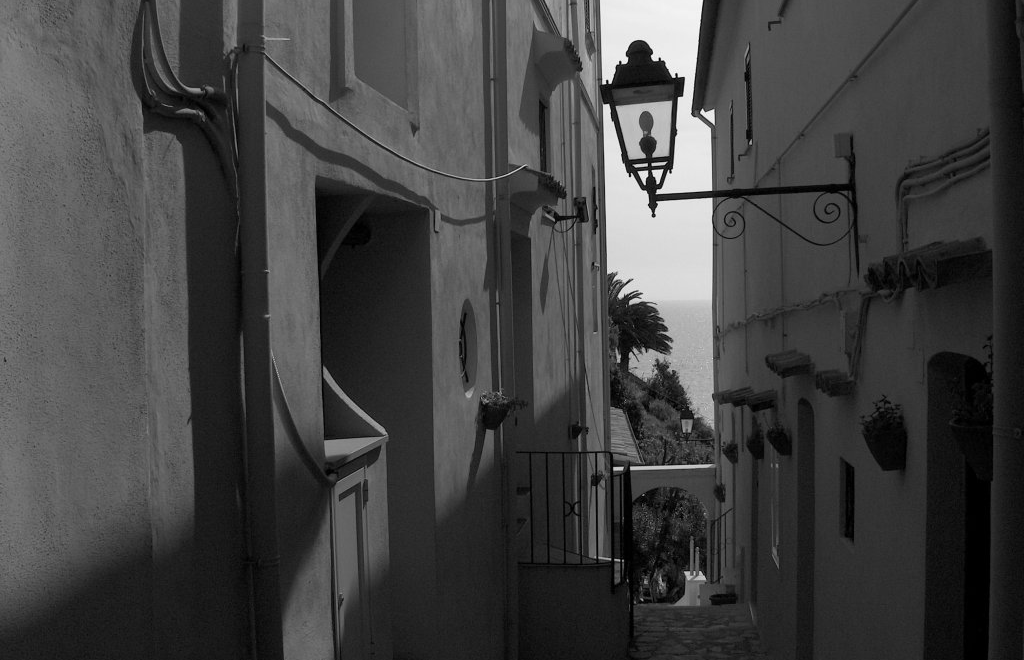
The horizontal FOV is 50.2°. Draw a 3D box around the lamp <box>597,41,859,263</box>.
[{"bbox_3d":[1.175,-0.944,5.880,1.360,1.180,0.440,0,2,9],"label":"lamp"}]

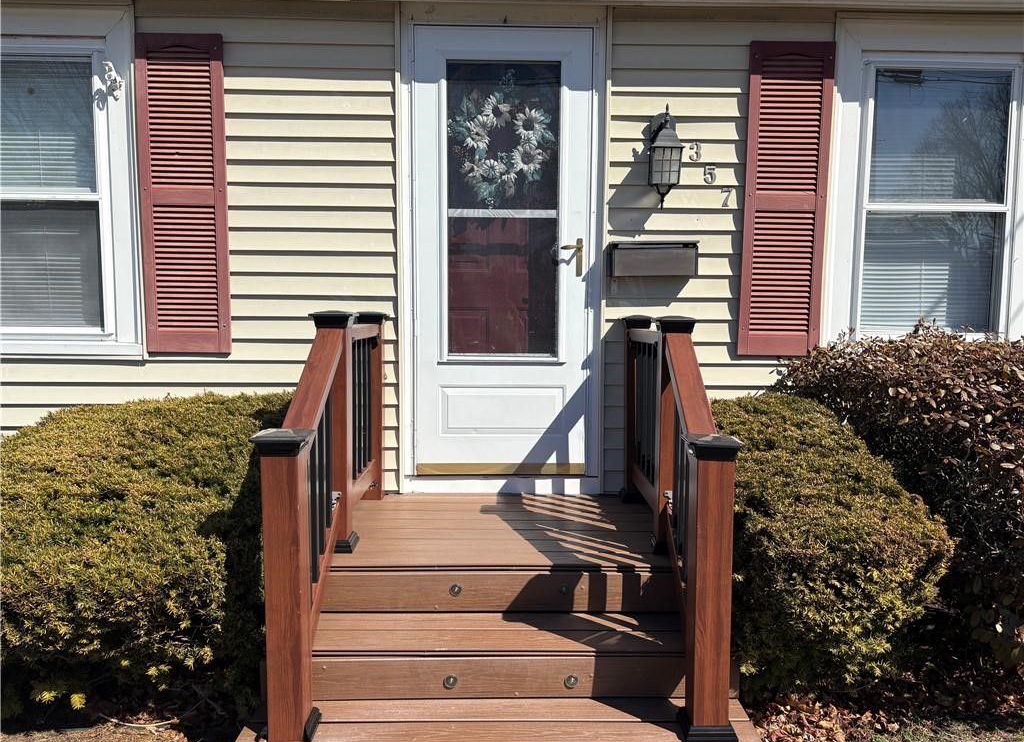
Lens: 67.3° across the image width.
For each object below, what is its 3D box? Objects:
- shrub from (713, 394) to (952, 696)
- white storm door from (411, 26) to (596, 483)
[{"bbox_3d":[1.103,0.631,3.007,0.920,1.030,0.920,0,6,-1],"label":"shrub"},{"bbox_3d":[-0.041,-0.516,3.526,0.830,2.050,0.070,0,6,-1],"label":"white storm door"}]

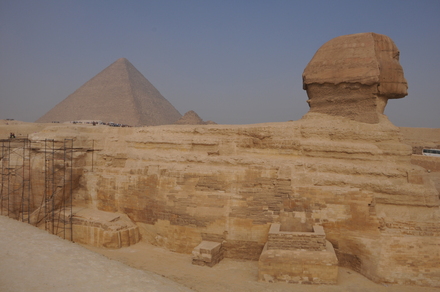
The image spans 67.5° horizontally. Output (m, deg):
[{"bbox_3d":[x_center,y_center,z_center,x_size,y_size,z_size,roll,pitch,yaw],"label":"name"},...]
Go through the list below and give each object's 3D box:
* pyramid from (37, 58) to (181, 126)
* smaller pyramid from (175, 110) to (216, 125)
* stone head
[{"bbox_3d":[-165.760,-78.914,562.294,230.000,138.600,230.000,-1,-2,20],"label":"pyramid"},{"bbox_3d":[-29.560,-27.647,354.152,46.000,20.471,46.000,-1,-2,20],"label":"smaller pyramid"},{"bbox_3d":[12.655,-6.335,31.444,9.021,8.876,6.800,-1,-2,20],"label":"stone head"}]

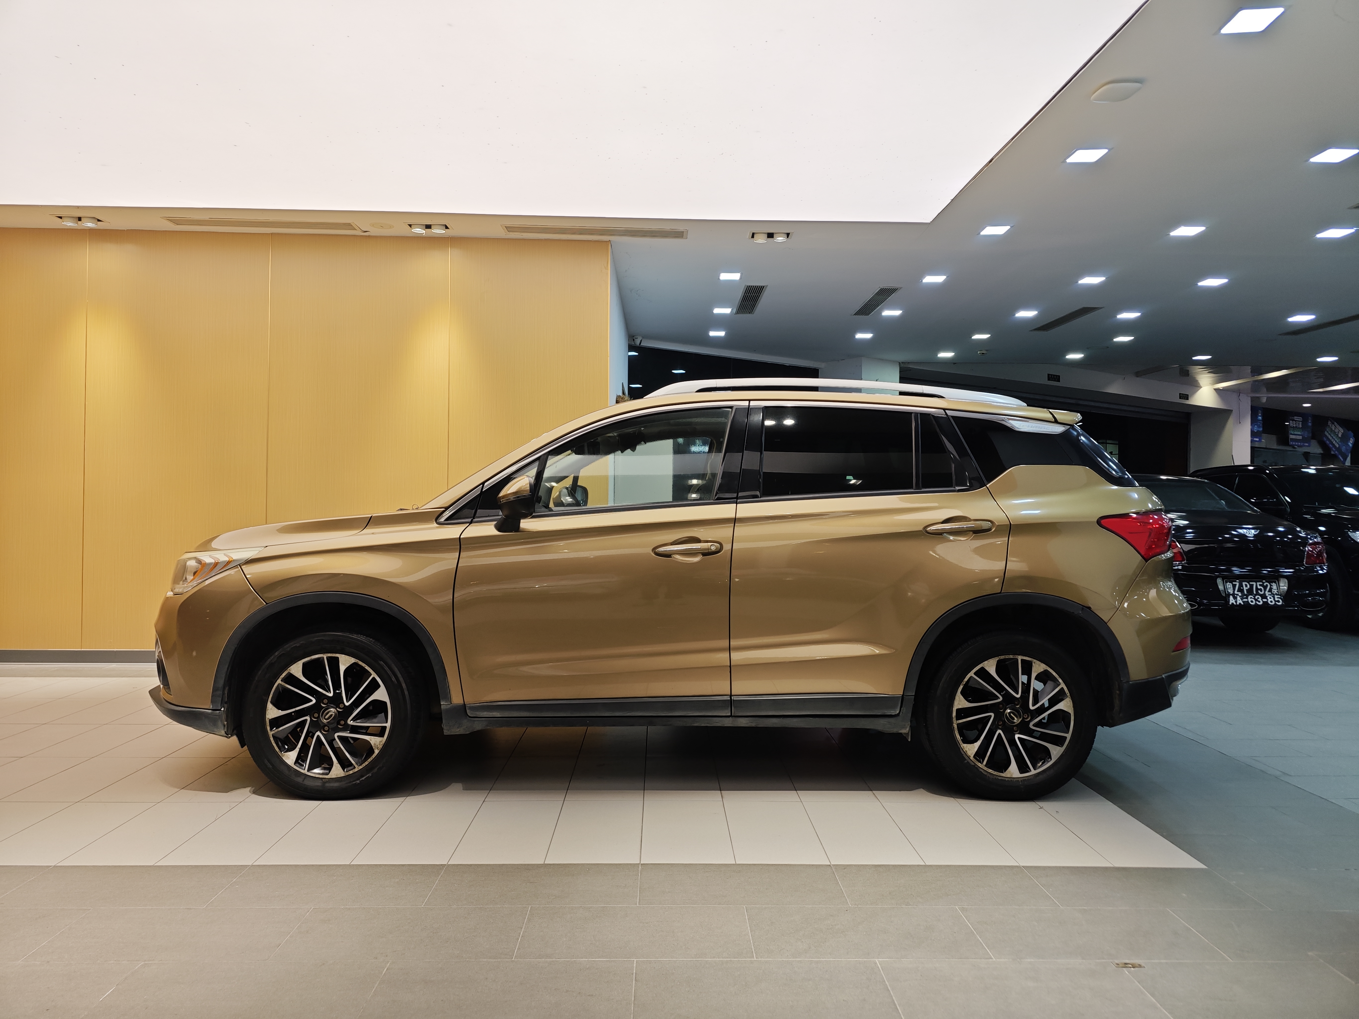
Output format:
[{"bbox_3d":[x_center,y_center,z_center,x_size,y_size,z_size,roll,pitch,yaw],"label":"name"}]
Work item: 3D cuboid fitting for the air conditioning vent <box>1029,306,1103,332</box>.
[{"bbox_3d":[3.789,-1.877,8.878,0.200,0.030,1.130,1,0,-1],"label":"air conditioning vent"}]

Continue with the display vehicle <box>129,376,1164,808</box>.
[{"bbox_3d":[-0.015,0.276,4.391,4.500,1.690,1.880,1,0,-1],"label":"display vehicle"}]

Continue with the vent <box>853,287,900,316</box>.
[{"bbox_3d":[1.802,-1.925,8.339,0.192,0.030,1.151,1,0,-1],"label":"vent"}]

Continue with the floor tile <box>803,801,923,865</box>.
[{"bbox_3d":[0.627,1.138,3.175,0.303,0.012,0.606,1,0,-1],"label":"floor tile"}]

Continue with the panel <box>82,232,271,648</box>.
[{"bbox_3d":[-3.493,-0.476,6.284,1.255,2.893,0.020,1,0,-1],"label":"panel"}]

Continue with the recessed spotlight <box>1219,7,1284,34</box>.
[{"bbox_3d":[2.189,-1.886,3.450,0.170,0.040,0.170,1,0,-1],"label":"recessed spotlight"}]

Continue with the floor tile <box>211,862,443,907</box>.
[{"bbox_3d":[-1.028,1.121,2.680,0.606,0.012,0.303,1,0,-1],"label":"floor tile"}]

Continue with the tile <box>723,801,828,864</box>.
[{"bbox_3d":[0.325,1.133,3.164,0.300,0.012,0.600,1,0,-1],"label":"tile"}]

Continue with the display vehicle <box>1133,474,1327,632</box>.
[{"bbox_3d":[4.702,0.439,10.000,2.000,1.480,5.280,1,0,1],"label":"display vehicle"}]

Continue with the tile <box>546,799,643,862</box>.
[{"bbox_3d":[-0.281,1.127,3.151,0.300,0.012,0.600,1,0,-1],"label":"tile"}]

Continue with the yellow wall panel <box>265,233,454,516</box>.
[{"bbox_3d":[-2.281,-0.475,6.431,1.275,2.954,0.030,1,0,-1],"label":"yellow wall panel"}]

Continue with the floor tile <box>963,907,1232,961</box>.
[{"bbox_3d":[1.099,1.142,2.429,0.606,0.012,0.303,1,0,-1],"label":"floor tile"}]

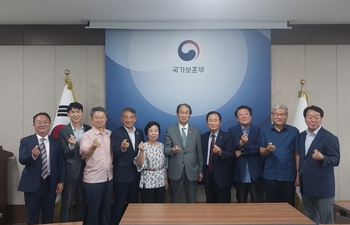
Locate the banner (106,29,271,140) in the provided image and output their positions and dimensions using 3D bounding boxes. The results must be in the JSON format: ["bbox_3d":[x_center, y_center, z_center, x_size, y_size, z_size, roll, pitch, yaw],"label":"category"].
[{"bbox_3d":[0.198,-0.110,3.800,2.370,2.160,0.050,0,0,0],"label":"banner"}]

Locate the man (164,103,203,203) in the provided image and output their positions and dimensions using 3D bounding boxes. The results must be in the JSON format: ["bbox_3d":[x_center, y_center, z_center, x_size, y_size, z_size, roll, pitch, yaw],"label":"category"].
[{"bbox_3d":[0.114,0.747,3.530,0.510,1.720,0.360,0,0,0],"label":"man"}]

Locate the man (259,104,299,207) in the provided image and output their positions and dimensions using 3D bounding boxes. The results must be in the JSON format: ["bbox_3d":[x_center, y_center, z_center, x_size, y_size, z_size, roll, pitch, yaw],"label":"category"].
[{"bbox_3d":[1.378,0.753,3.530,0.530,1.710,0.360,0,0,8],"label":"man"}]

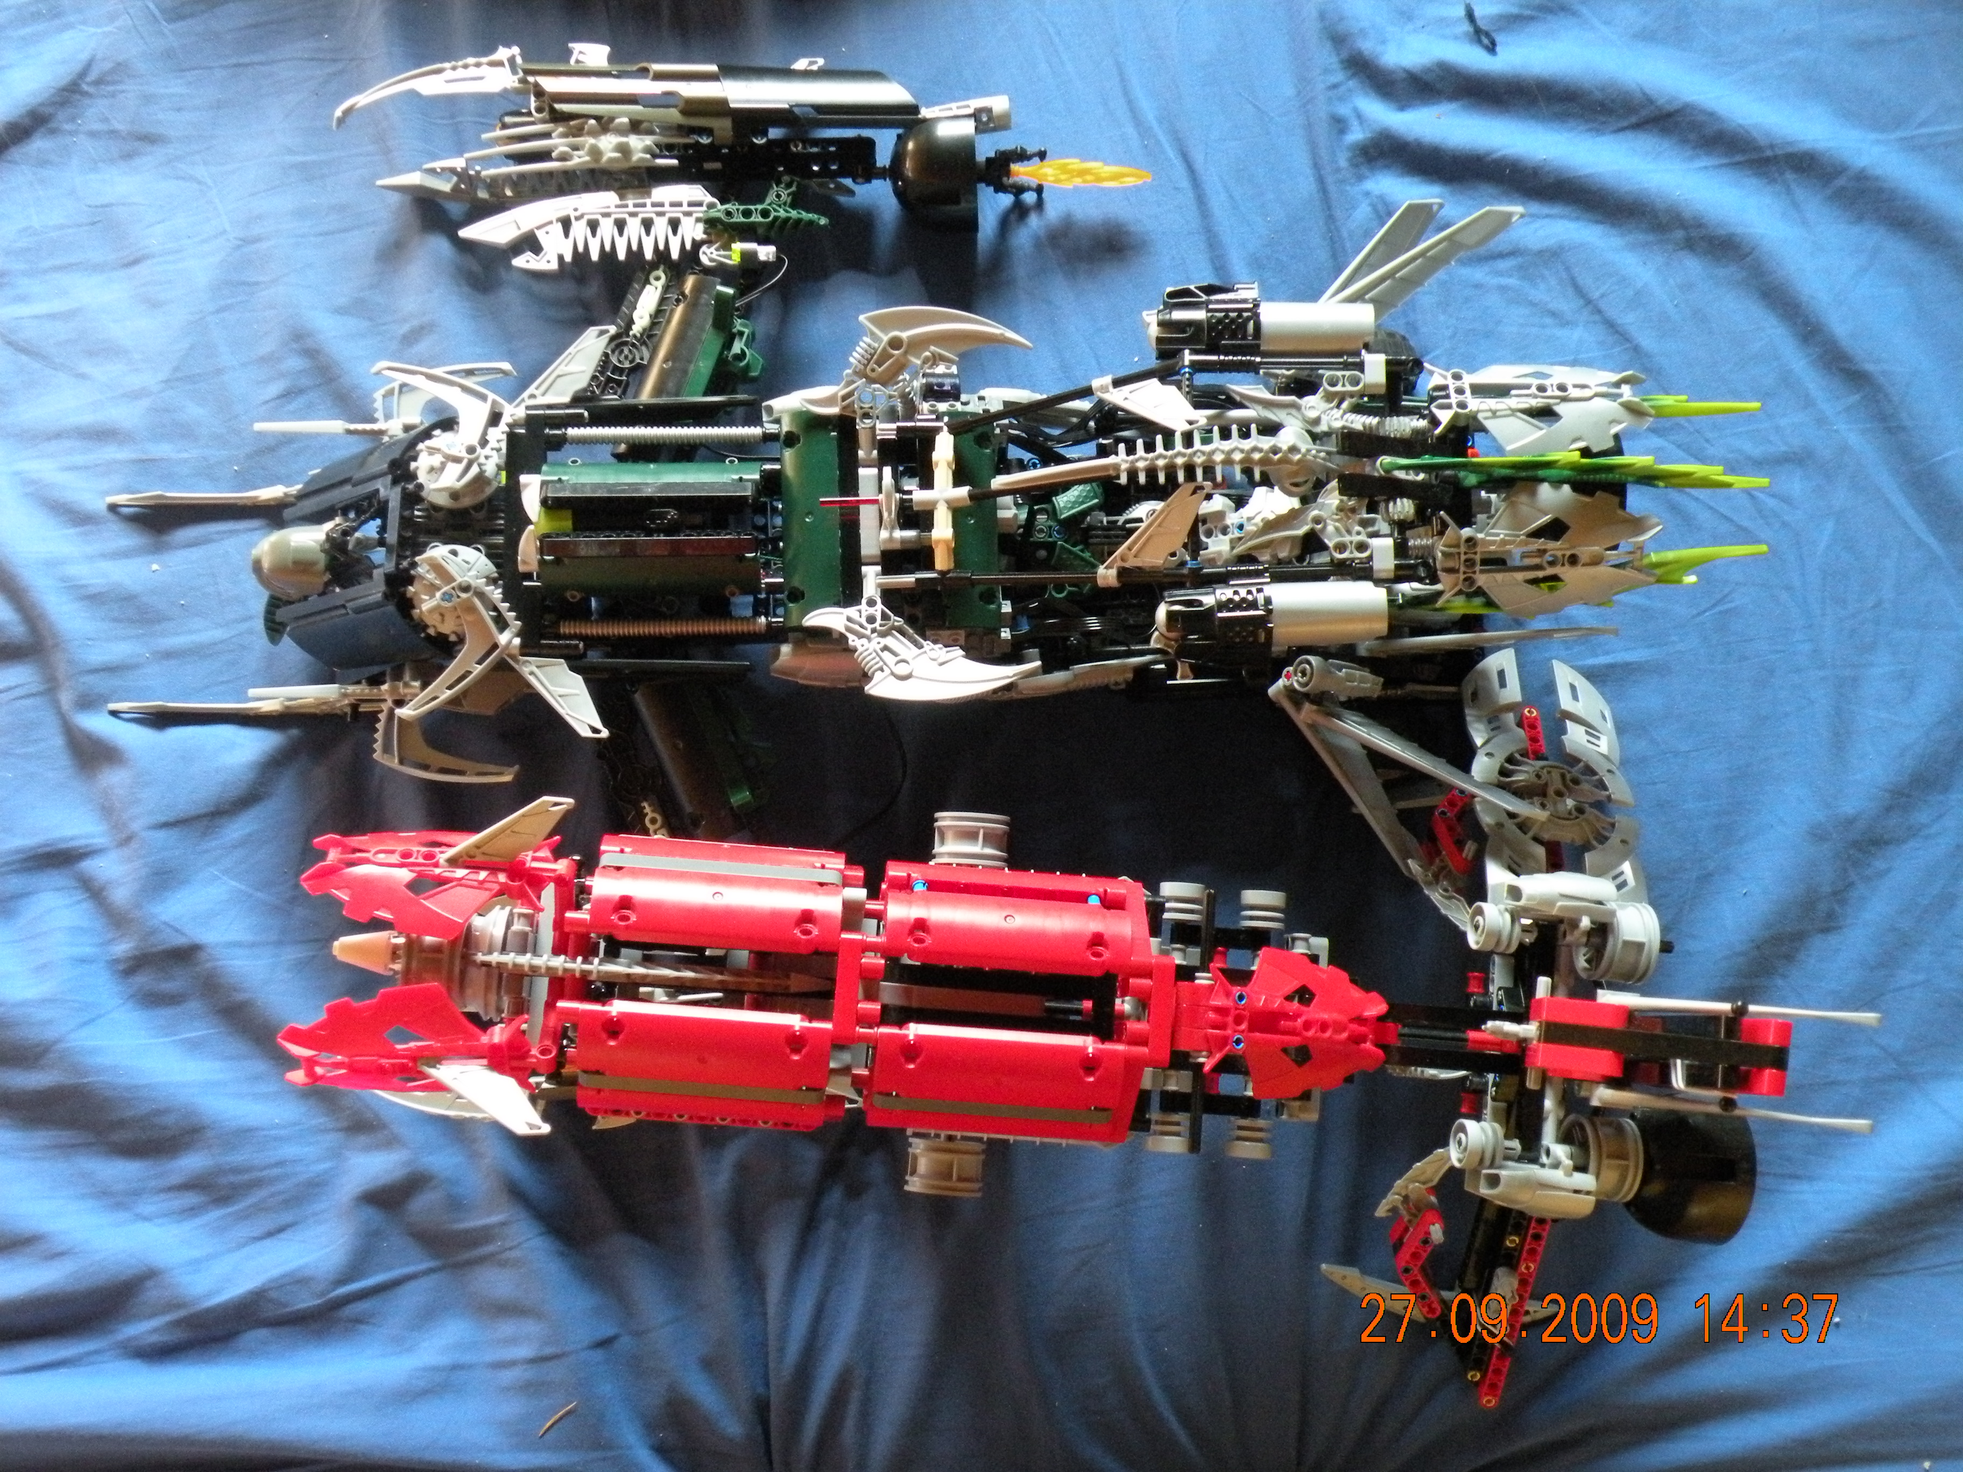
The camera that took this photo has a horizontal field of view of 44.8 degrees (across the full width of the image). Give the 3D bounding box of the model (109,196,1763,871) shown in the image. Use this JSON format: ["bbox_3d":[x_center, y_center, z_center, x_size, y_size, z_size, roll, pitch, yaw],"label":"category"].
[{"bbox_3d":[-0.036,-0.079,0.991,0.670,0.200,0.295,-1,83,0],"label":"model"}]

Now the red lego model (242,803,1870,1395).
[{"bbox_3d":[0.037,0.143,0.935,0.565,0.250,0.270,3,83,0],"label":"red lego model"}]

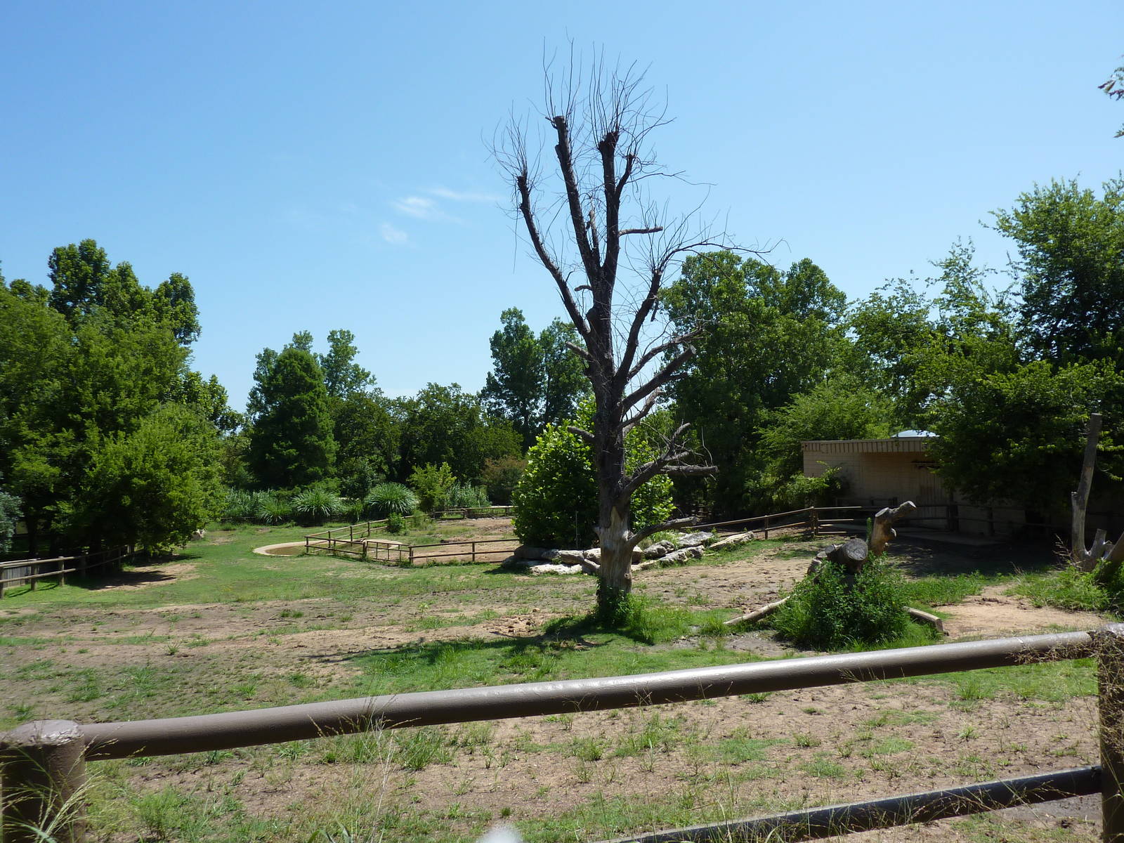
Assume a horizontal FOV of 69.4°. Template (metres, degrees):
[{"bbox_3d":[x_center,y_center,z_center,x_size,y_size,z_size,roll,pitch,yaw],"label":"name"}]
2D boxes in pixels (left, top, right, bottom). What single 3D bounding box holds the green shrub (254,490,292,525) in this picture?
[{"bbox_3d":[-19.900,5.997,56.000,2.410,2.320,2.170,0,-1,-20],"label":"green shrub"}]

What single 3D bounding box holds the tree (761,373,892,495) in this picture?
[{"bbox_3d":[12.657,0.823,39.000,6.130,6.100,5.520,0,-3,0],"label":"tree"}]

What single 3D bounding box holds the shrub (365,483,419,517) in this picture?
[{"bbox_3d":[-12.769,5.939,61.000,3.840,2.680,3.460,0,-3,0],"label":"shrub"}]

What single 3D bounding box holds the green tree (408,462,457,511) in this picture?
[{"bbox_3d":[-9.926,5.097,62.000,3.580,3.780,3.220,0,-3,0],"label":"green tree"}]

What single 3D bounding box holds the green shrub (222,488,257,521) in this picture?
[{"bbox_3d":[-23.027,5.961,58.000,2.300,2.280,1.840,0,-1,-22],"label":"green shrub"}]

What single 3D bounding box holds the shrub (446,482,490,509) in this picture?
[{"bbox_3d":[-7.640,6.069,66.000,3.430,2.330,2.740,0,-3,0],"label":"shrub"}]

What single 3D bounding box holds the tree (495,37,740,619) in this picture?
[{"bbox_3d":[1.331,-2.011,18.500,5.400,12.760,4.590,0,-3,0],"label":"tree"}]

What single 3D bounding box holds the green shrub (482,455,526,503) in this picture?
[{"bbox_3d":[-4.916,5.261,71.000,3.950,4.560,3.360,0,-3,0],"label":"green shrub"}]

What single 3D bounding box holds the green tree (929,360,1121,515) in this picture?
[{"bbox_3d":[14.266,0.487,25.000,4.920,4.690,4.180,-1,-1,30],"label":"green tree"}]

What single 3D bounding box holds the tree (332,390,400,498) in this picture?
[{"bbox_3d":[-15.922,1.963,66.000,4.860,8.820,4.380,0,-1,-14],"label":"tree"}]

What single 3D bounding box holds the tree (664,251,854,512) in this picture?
[{"bbox_3d":[11.287,-2.161,47.000,9.980,15.200,8.480,0,-3,0],"label":"tree"}]

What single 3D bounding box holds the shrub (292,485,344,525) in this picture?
[{"bbox_3d":[-17.411,5.992,58.000,3.650,2.860,3.290,0,-3,0],"label":"shrub"}]

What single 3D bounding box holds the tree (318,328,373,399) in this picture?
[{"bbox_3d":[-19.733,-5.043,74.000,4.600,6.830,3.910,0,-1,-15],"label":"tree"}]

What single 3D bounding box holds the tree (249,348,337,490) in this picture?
[{"bbox_3d":[-21.025,0.034,63.000,6.330,11.490,5.700,0,-1,-18],"label":"tree"}]

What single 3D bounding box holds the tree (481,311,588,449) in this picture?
[{"bbox_3d":[-2.488,-3.396,73.000,9.240,12.920,7.390,0,-1,-2],"label":"tree"}]

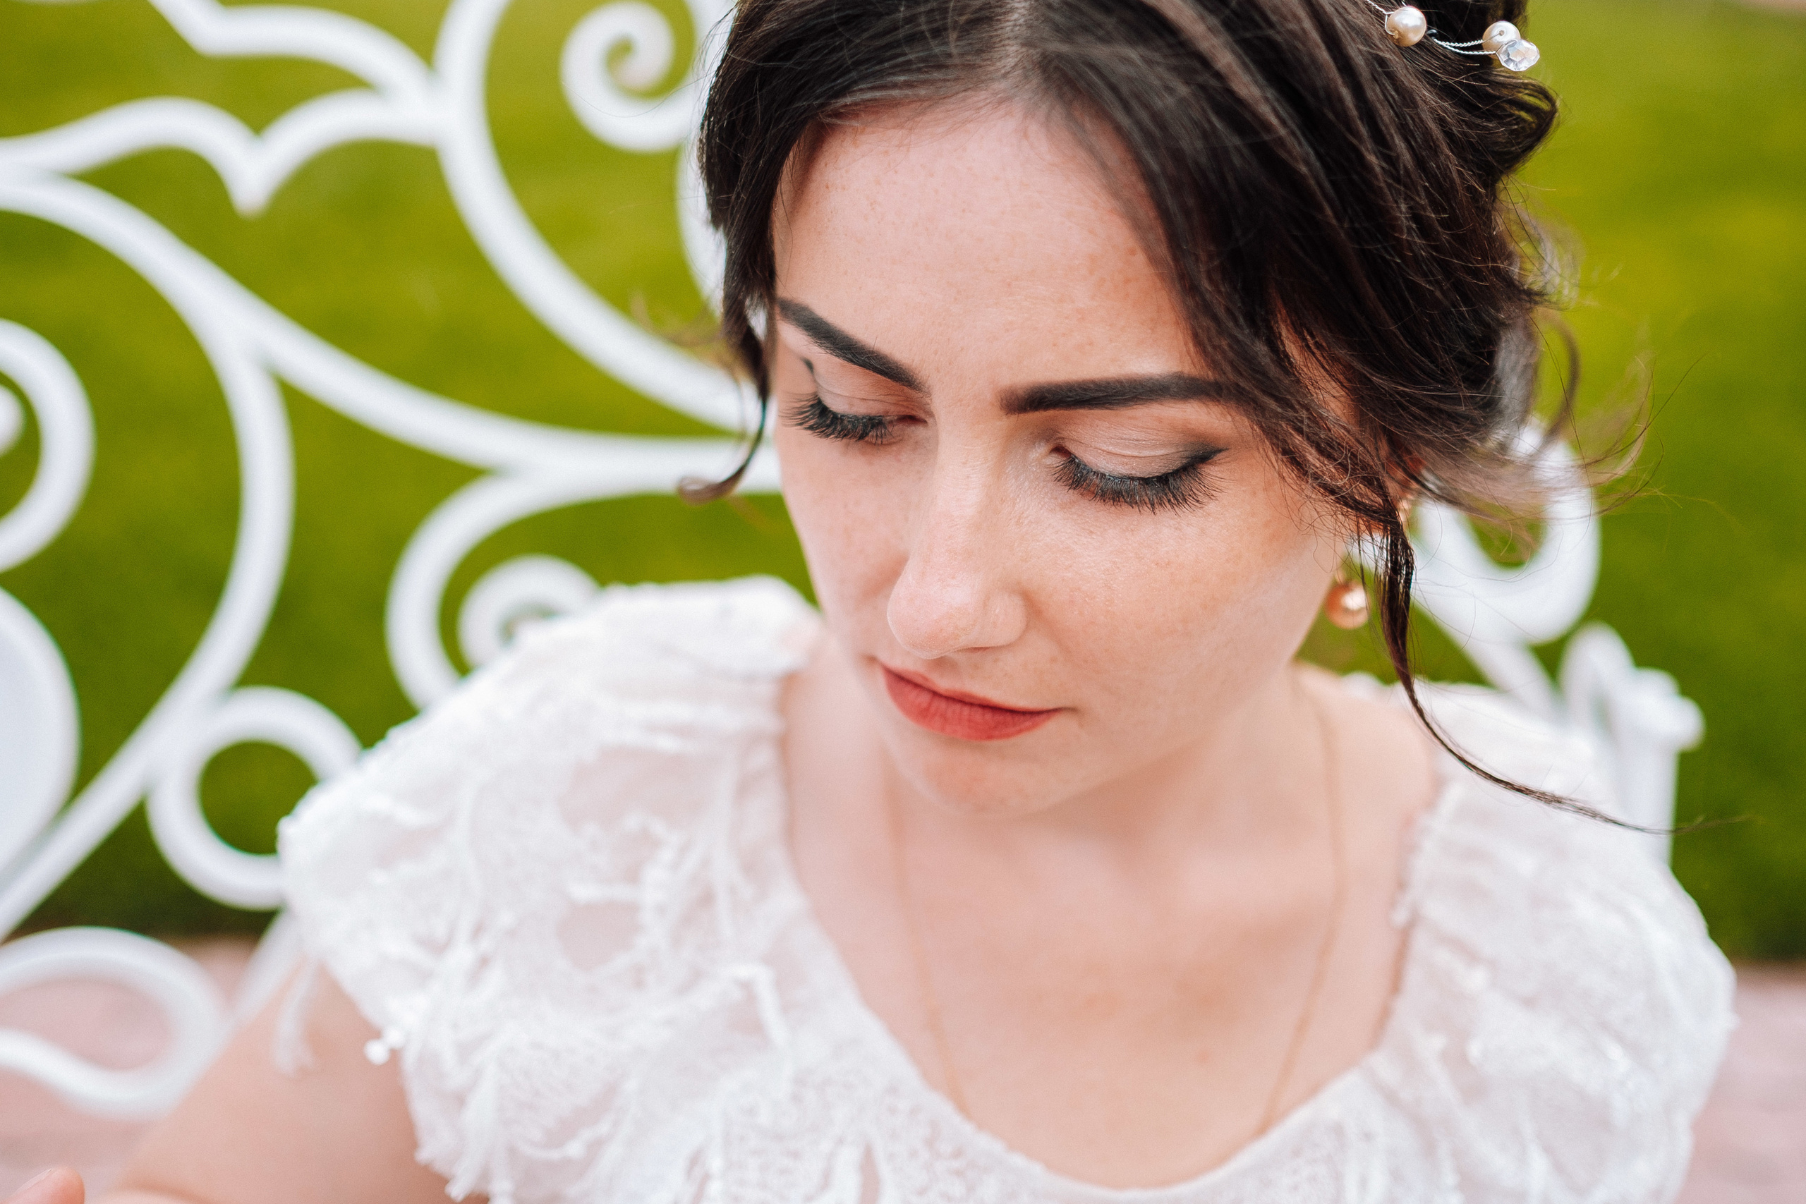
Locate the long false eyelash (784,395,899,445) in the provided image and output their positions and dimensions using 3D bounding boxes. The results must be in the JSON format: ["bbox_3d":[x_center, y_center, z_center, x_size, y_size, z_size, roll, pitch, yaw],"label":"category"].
[{"bbox_3d":[-0.016,-0.046,0.446,0.033,0.009,0.011,23,41,30],"label":"long false eyelash"}]

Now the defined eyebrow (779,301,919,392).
[{"bbox_3d":[-0.014,-0.064,0.427,0.046,0.015,0.010,23,41,30],"label":"defined eyebrow"}]

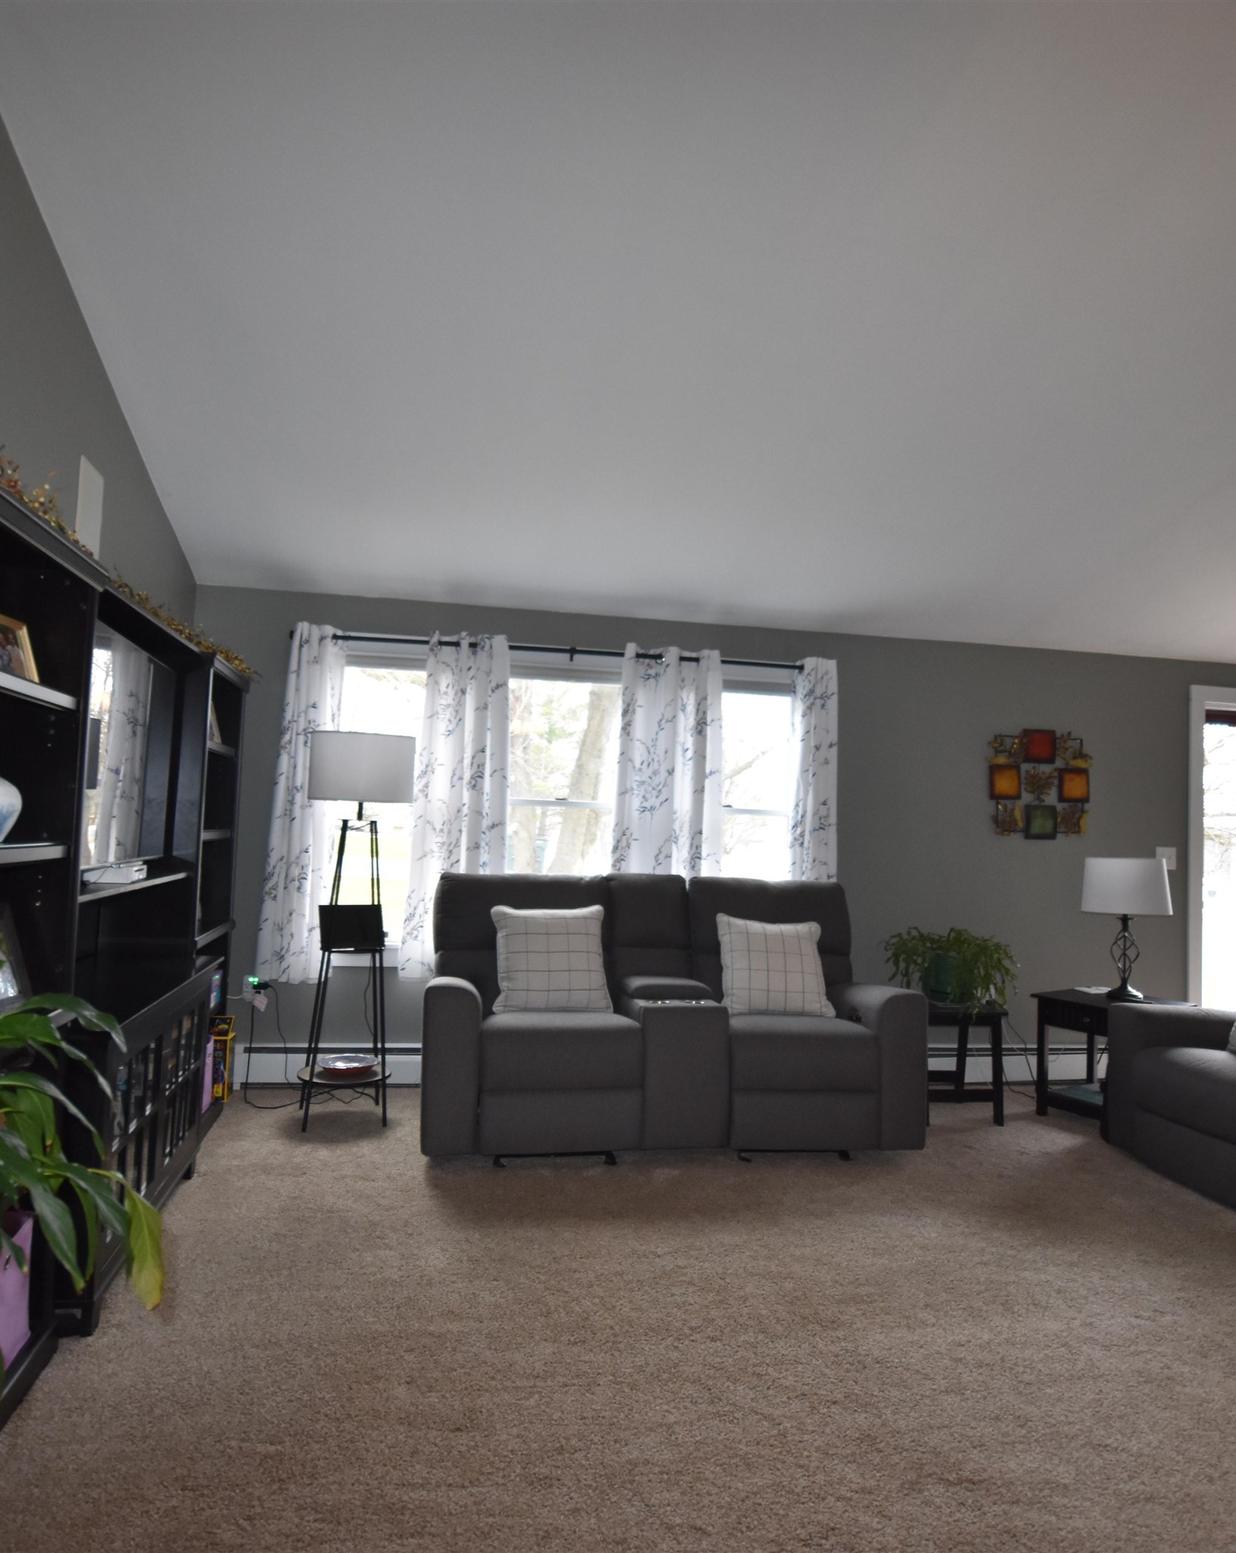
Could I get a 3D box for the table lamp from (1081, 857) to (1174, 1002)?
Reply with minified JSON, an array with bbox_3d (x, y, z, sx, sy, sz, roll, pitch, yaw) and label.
[{"bbox_3d":[2.368,0.713,4.546,0.390,0.655,0.390,3,-3,-11],"label":"table lamp"}]

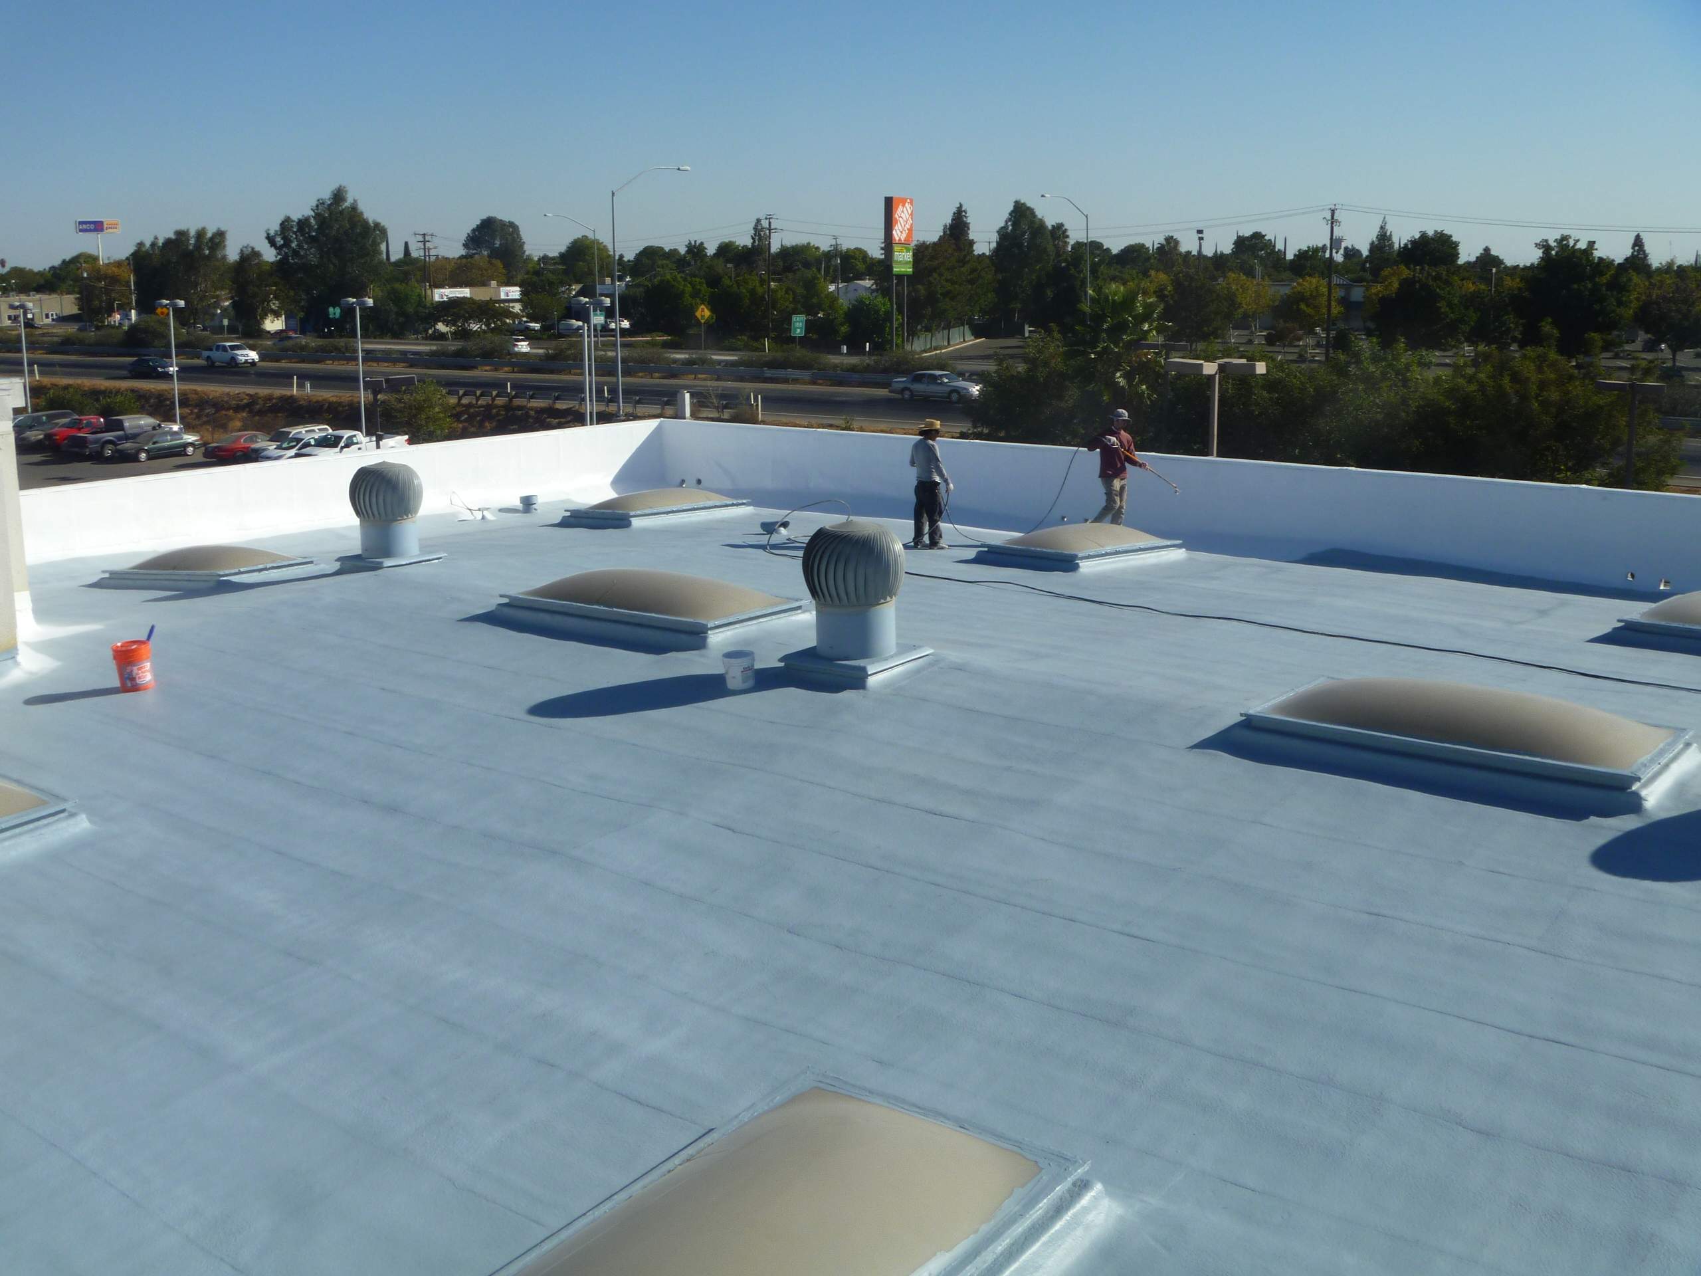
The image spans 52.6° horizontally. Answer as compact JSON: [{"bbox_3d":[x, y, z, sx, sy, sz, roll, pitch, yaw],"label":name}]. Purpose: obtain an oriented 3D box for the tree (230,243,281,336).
[{"bbox_3d":[-60.182,-35.161,174.050,5.100,9.000,5.100,-4,13,-18],"label":"tree"}]

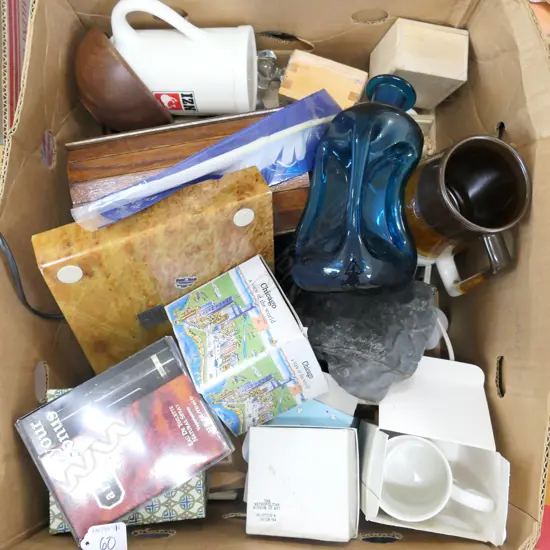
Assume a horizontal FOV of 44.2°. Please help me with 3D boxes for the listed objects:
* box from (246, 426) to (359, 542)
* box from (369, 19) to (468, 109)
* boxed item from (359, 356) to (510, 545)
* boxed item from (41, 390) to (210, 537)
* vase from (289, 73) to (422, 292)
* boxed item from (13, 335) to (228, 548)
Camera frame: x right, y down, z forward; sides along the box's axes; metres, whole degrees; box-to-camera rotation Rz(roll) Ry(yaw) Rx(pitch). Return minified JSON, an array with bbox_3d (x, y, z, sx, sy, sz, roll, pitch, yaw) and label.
[{"bbox_3d":[0.031,0.207,0.683,0.100,0.065,0.103,0,78,15],"label":"box"},{"bbox_3d":[0.143,-0.209,0.680,0.073,0.072,0.050,5,81,-12],"label":"box"},{"bbox_3d":[0.158,0.179,0.690,0.122,0.103,0.150,7,84,2],"label":"boxed item"},{"bbox_3d":[-0.150,0.187,0.713,0.159,0.050,0.144,-1,84,1],"label":"boxed item"},{"bbox_3d":[0.095,-0.093,0.653,0.108,0.106,0.205,8,67,15],"label":"vase"},{"bbox_3d":[-0.145,0.161,0.670,0.166,0.022,0.132,-29,76,-14],"label":"boxed item"}]

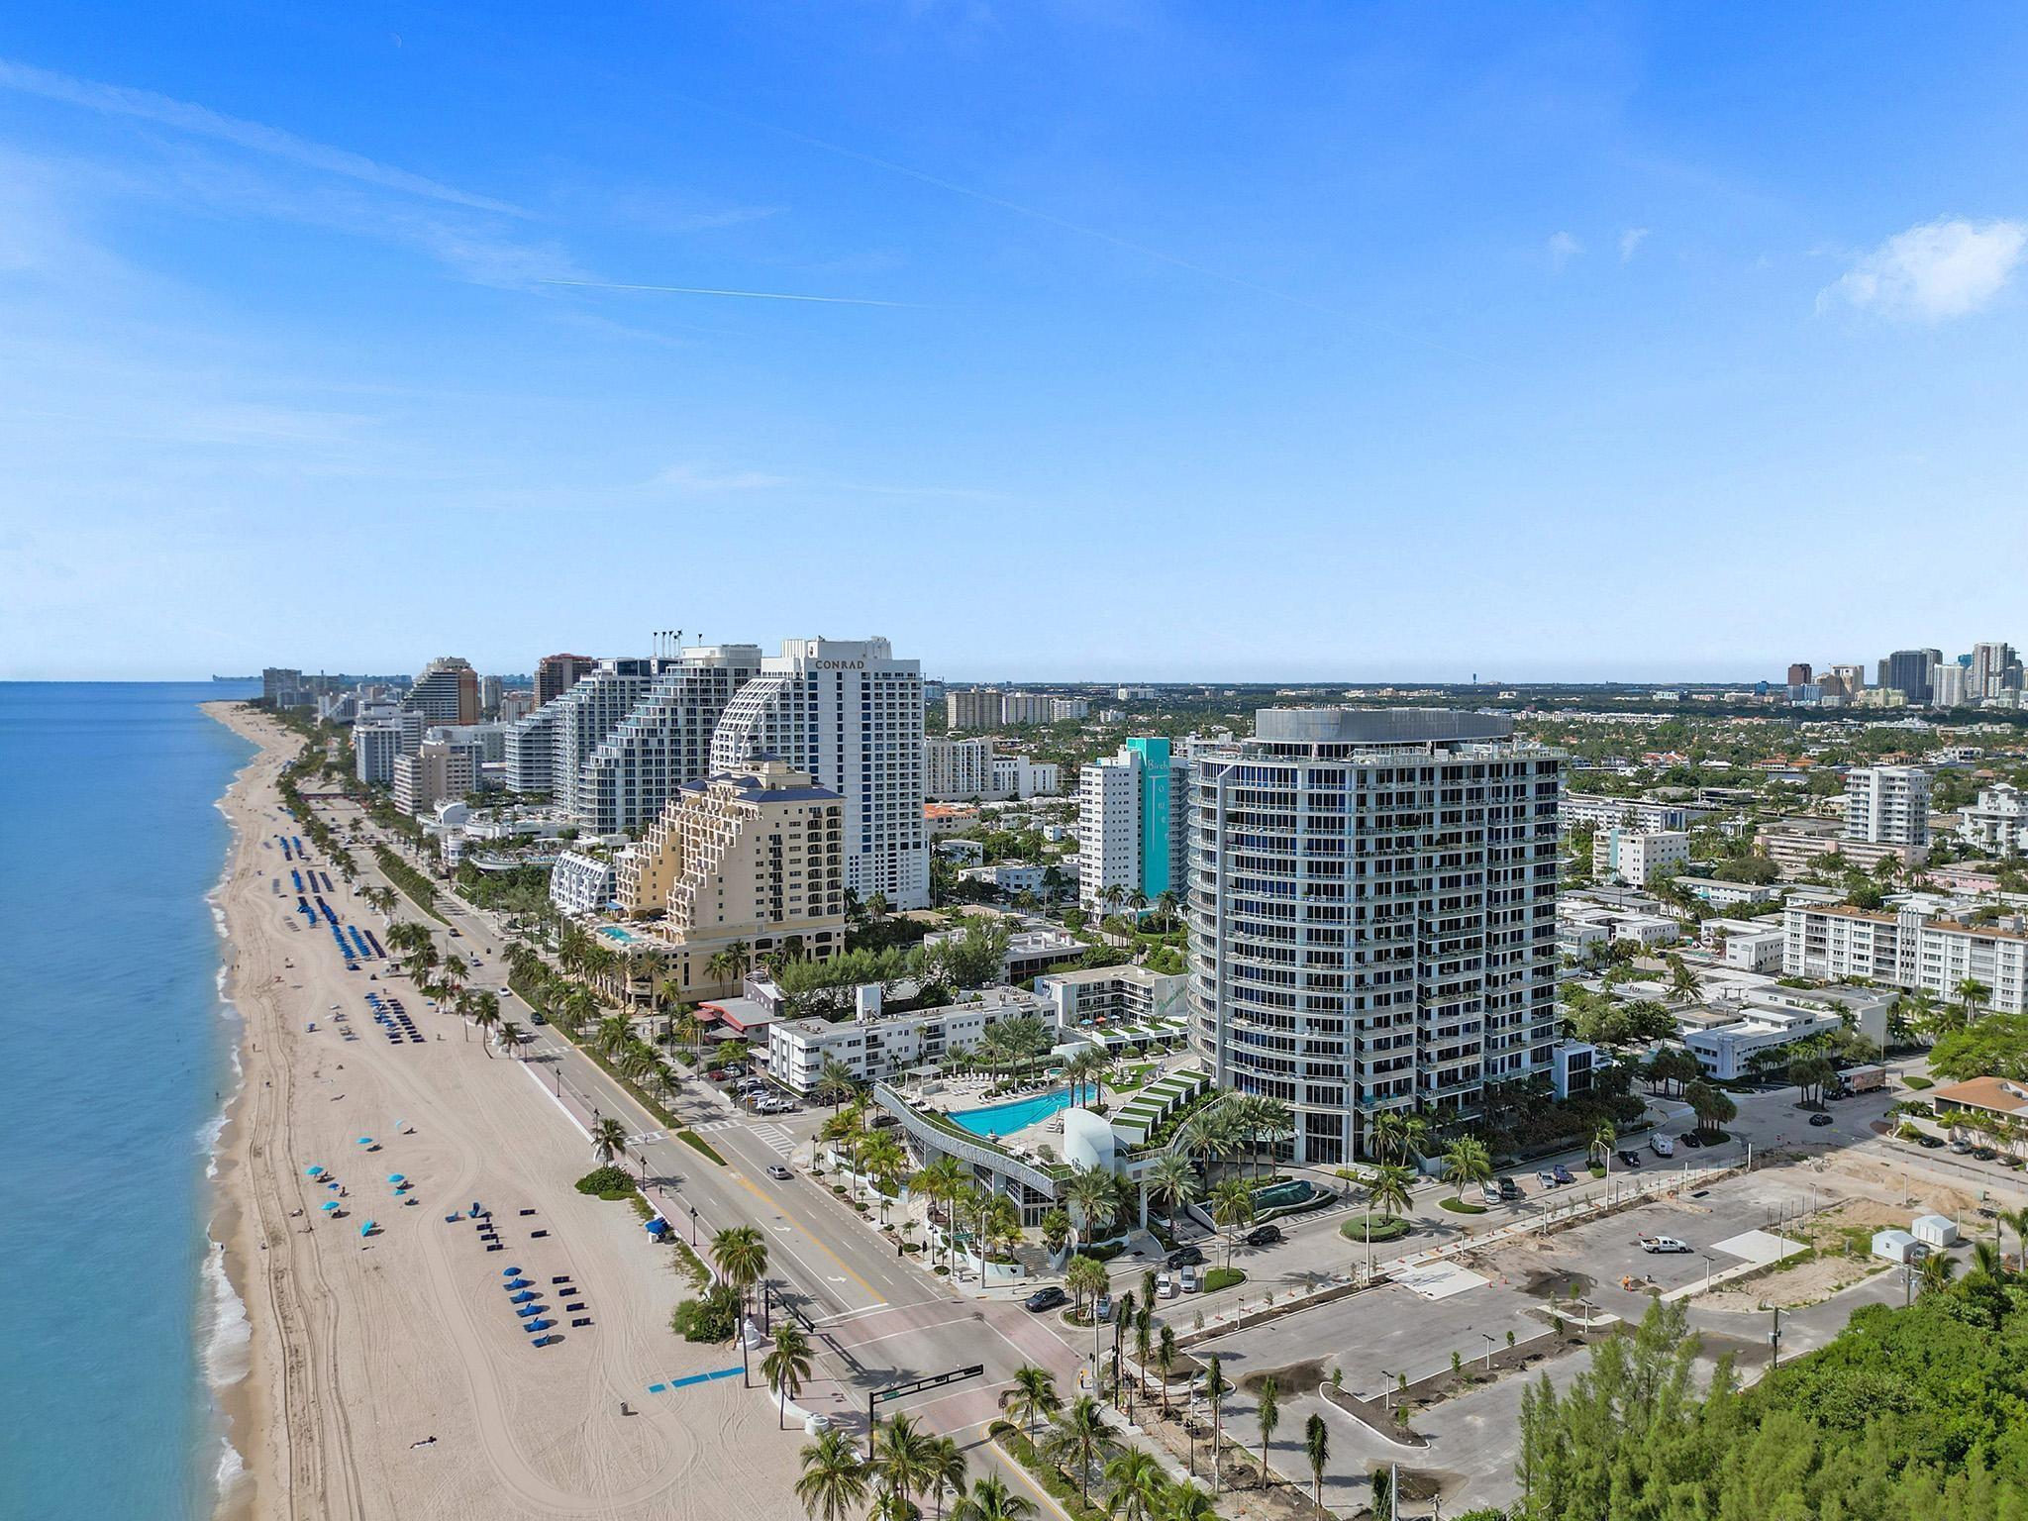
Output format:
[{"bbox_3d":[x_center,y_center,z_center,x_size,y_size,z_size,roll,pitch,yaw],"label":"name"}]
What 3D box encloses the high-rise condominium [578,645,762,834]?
[{"bbox_3d":[-113.804,3.737,470.482,59.324,83.236,23.000,-1,4,-12],"label":"high-rise condominium"}]

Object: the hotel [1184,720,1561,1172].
[{"bbox_3d":[57.729,25.322,236.381,55.000,68.000,38.000,-2,4,-31],"label":"hotel"}]

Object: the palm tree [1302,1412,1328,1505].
[{"bbox_3d":[26.302,61.419,121.922,1.928,9.792,1.928,0,3,0],"label":"palm tree"}]

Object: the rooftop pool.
[{"bbox_3d":[4.045,53.382,213.800,29.800,1.100,13.700,-3,4,-38],"label":"rooftop pool"}]

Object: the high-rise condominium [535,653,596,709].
[{"bbox_3d":[-404.009,-49.581,1262.896,50.000,94.000,25.000,-2,4,-31],"label":"high-rise condominium"}]

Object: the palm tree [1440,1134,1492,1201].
[{"bbox_3d":[63.376,57.198,196.733,7.104,9.266,7.104,0,3,0],"label":"palm tree"}]

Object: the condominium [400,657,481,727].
[{"bbox_3d":[-463.756,-37.826,1121.063,63.000,88.000,45.000,-2,4,-30],"label":"condominium"}]

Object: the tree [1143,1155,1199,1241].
[{"bbox_3d":[20.642,56.877,182.856,7.225,11.568,7.225,0,3,0],"label":"tree"}]

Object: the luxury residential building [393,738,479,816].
[{"bbox_3d":[-302.133,8.710,739.632,34.000,41.000,48.000,-2,4,-31],"label":"luxury residential building"}]

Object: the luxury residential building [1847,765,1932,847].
[{"bbox_3d":[352.329,21.221,566.848,14.845,36.798,25.067,-2,4,-32],"label":"luxury residential building"}]

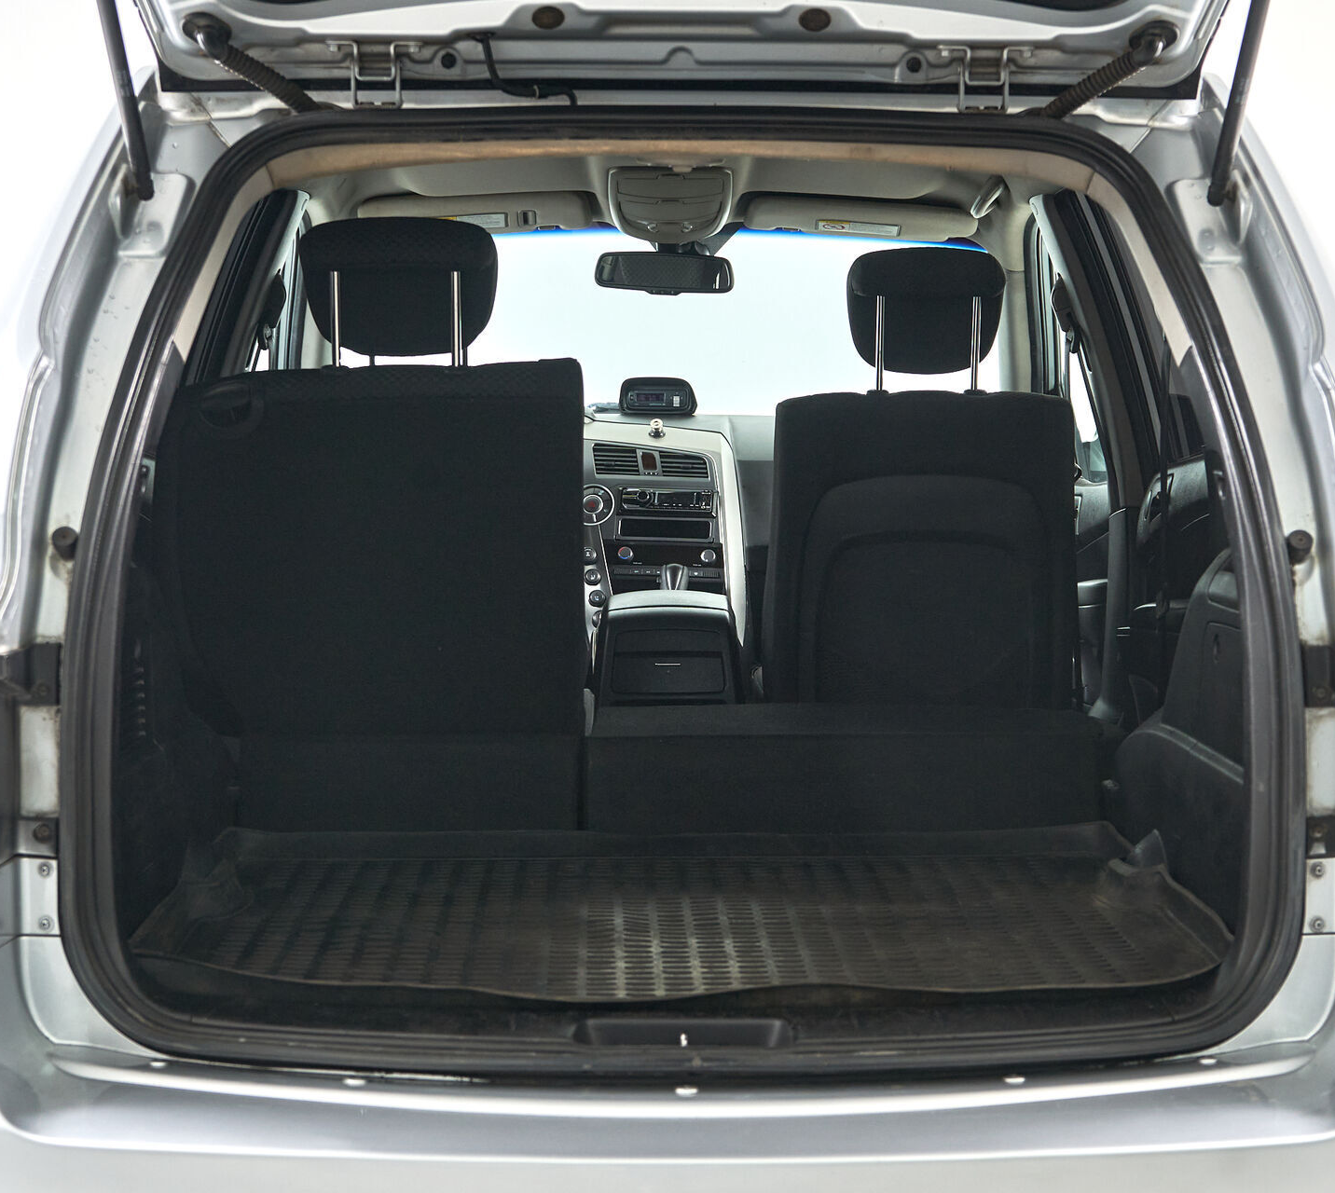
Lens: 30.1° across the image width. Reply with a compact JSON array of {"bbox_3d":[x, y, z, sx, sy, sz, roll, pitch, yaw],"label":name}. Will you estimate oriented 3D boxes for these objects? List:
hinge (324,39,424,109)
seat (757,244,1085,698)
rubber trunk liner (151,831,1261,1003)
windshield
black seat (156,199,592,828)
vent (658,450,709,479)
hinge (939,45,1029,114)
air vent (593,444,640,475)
[{"bbox_3d":[-0.280,-0.499,2.370,0.091,0.066,0.070,0,6,-1],"label":"hinge"},{"bbox_3d":[0.392,-0.143,3.939,0.480,0.790,0.260,0,20,-1],"label":"seat"},{"bbox_3d":[0.006,0.326,2.680,1.070,0.065,0.750,0,6,-1],"label":"rubber trunk liner"},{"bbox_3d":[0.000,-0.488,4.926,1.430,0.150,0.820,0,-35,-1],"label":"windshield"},{"bbox_3d":[-0.358,-0.088,3.033,0.510,0.730,0.230,0,16,-1],"label":"black seat"},{"bbox_3d":[0.033,-0.263,4.950,0.102,0.058,0.035,0,-9,-1],"label":"vent"},{"bbox_3d":[0.302,-0.493,2.370,0.086,0.066,0.070,0,6,-1],"label":"hinge"},{"bbox_3d":[-0.102,-0.273,4.950,0.094,0.059,0.035,0,-9,-1],"label":"air vent"}]

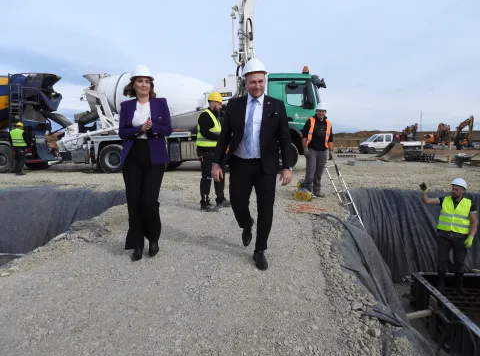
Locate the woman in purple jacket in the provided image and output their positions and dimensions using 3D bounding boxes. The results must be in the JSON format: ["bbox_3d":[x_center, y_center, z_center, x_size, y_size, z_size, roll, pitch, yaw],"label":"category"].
[{"bbox_3d":[-0.873,-0.137,3.073,0.490,1.760,0.420,0,6,-5],"label":"woman in purple jacket"}]

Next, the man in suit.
[{"bbox_3d":[0.115,-0.157,3.071,0.720,1.860,0.680,0,6,2],"label":"man in suit"}]

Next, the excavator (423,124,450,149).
[{"bbox_3d":[28.865,-5.993,48.639,4.900,3.800,2.300,-3,7,-30],"label":"excavator"}]

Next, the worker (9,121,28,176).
[{"bbox_3d":[-7.411,-0.964,11.161,0.580,1.790,0.420,-1,6,-6],"label":"worker"}]

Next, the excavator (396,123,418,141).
[{"bbox_3d":[23.985,-5.787,47.655,4.300,3.600,2.100,-3,7,-30],"label":"excavator"}]

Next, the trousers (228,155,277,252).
[{"bbox_3d":[0.116,0.202,3.099,0.420,0.940,0.620,0,6,2],"label":"trousers"}]

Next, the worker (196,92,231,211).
[{"bbox_3d":[-0.393,-0.397,5.227,0.520,1.820,0.520,2,7,21],"label":"worker"}]

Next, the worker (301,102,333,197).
[{"bbox_3d":[1.489,-0.545,6.479,0.620,1.810,0.420,1,6,6],"label":"worker"}]

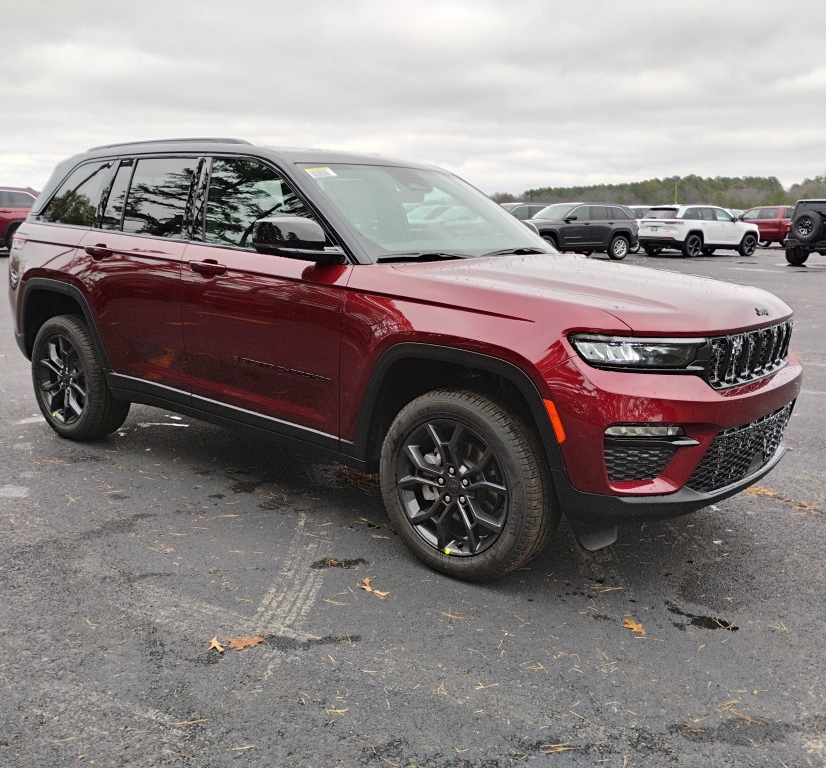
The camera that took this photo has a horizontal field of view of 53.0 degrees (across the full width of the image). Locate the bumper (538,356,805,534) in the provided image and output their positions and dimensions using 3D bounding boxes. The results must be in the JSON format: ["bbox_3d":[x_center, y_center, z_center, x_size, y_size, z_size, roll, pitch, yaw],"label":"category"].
[{"bbox_3d":[1.270,0.134,3.526,0.570,0.640,1.930,10,15,38],"label":"bumper"}]

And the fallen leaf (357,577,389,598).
[{"bbox_3d":[-0.159,0.782,3.179,0.085,0.026,0.175,-7,14,-35],"label":"fallen leaf"}]

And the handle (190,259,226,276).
[{"bbox_3d":[-0.973,-0.553,3.963,0.260,0.075,0.065,11,15,38],"label":"handle"}]

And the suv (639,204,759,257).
[{"bbox_3d":[10.530,-5.595,30.160,4.900,1.800,1.980,-6,14,-31],"label":"suv"}]

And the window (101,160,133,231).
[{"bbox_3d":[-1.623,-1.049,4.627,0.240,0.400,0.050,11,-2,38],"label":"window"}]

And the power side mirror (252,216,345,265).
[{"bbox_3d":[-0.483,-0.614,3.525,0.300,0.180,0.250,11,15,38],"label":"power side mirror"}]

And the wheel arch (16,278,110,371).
[{"bbox_3d":[-2.060,-0.370,4.969,1.120,0.530,0.140,11,15,38],"label":"wheel arch"}]

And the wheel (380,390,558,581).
[{"bbox_3d":[0.222,0.375,3.351,0.773,0.773,0.270,11,16,40],"label":"wheel"}]

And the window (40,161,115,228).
[{"bbox_3d":[-1.970,-1.116,4.898,0.680,0.410,0.070,10,-6,38],"label":"window"}]

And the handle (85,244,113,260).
[{"bbox_3d":[-1.745,-0.730,4.589,0.260,0.075,0.065,10,15,38],"label":"handle"}]

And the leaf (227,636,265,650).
[{"bbox_3d":[-0.554,0.863,2.770,0.122,0.018,0.078,-2,12,-15],"label":"leaf"}]

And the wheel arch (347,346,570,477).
[{"bbox_3d":[0.178,0.150,3.196,1.080,0.610,0.140,11,15,38],"label":"wheel arch"}]

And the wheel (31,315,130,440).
[{"bbox_3d":[-2.066,-0.051,5.156,0.770,0.770,0.270,11,15,38],"label":"wheel"}]

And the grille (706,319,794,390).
[{"bbox_3d":[1.398,-0.126,3.338,0.120,0.210,1.060,11,15,38],"label":"grille"}]

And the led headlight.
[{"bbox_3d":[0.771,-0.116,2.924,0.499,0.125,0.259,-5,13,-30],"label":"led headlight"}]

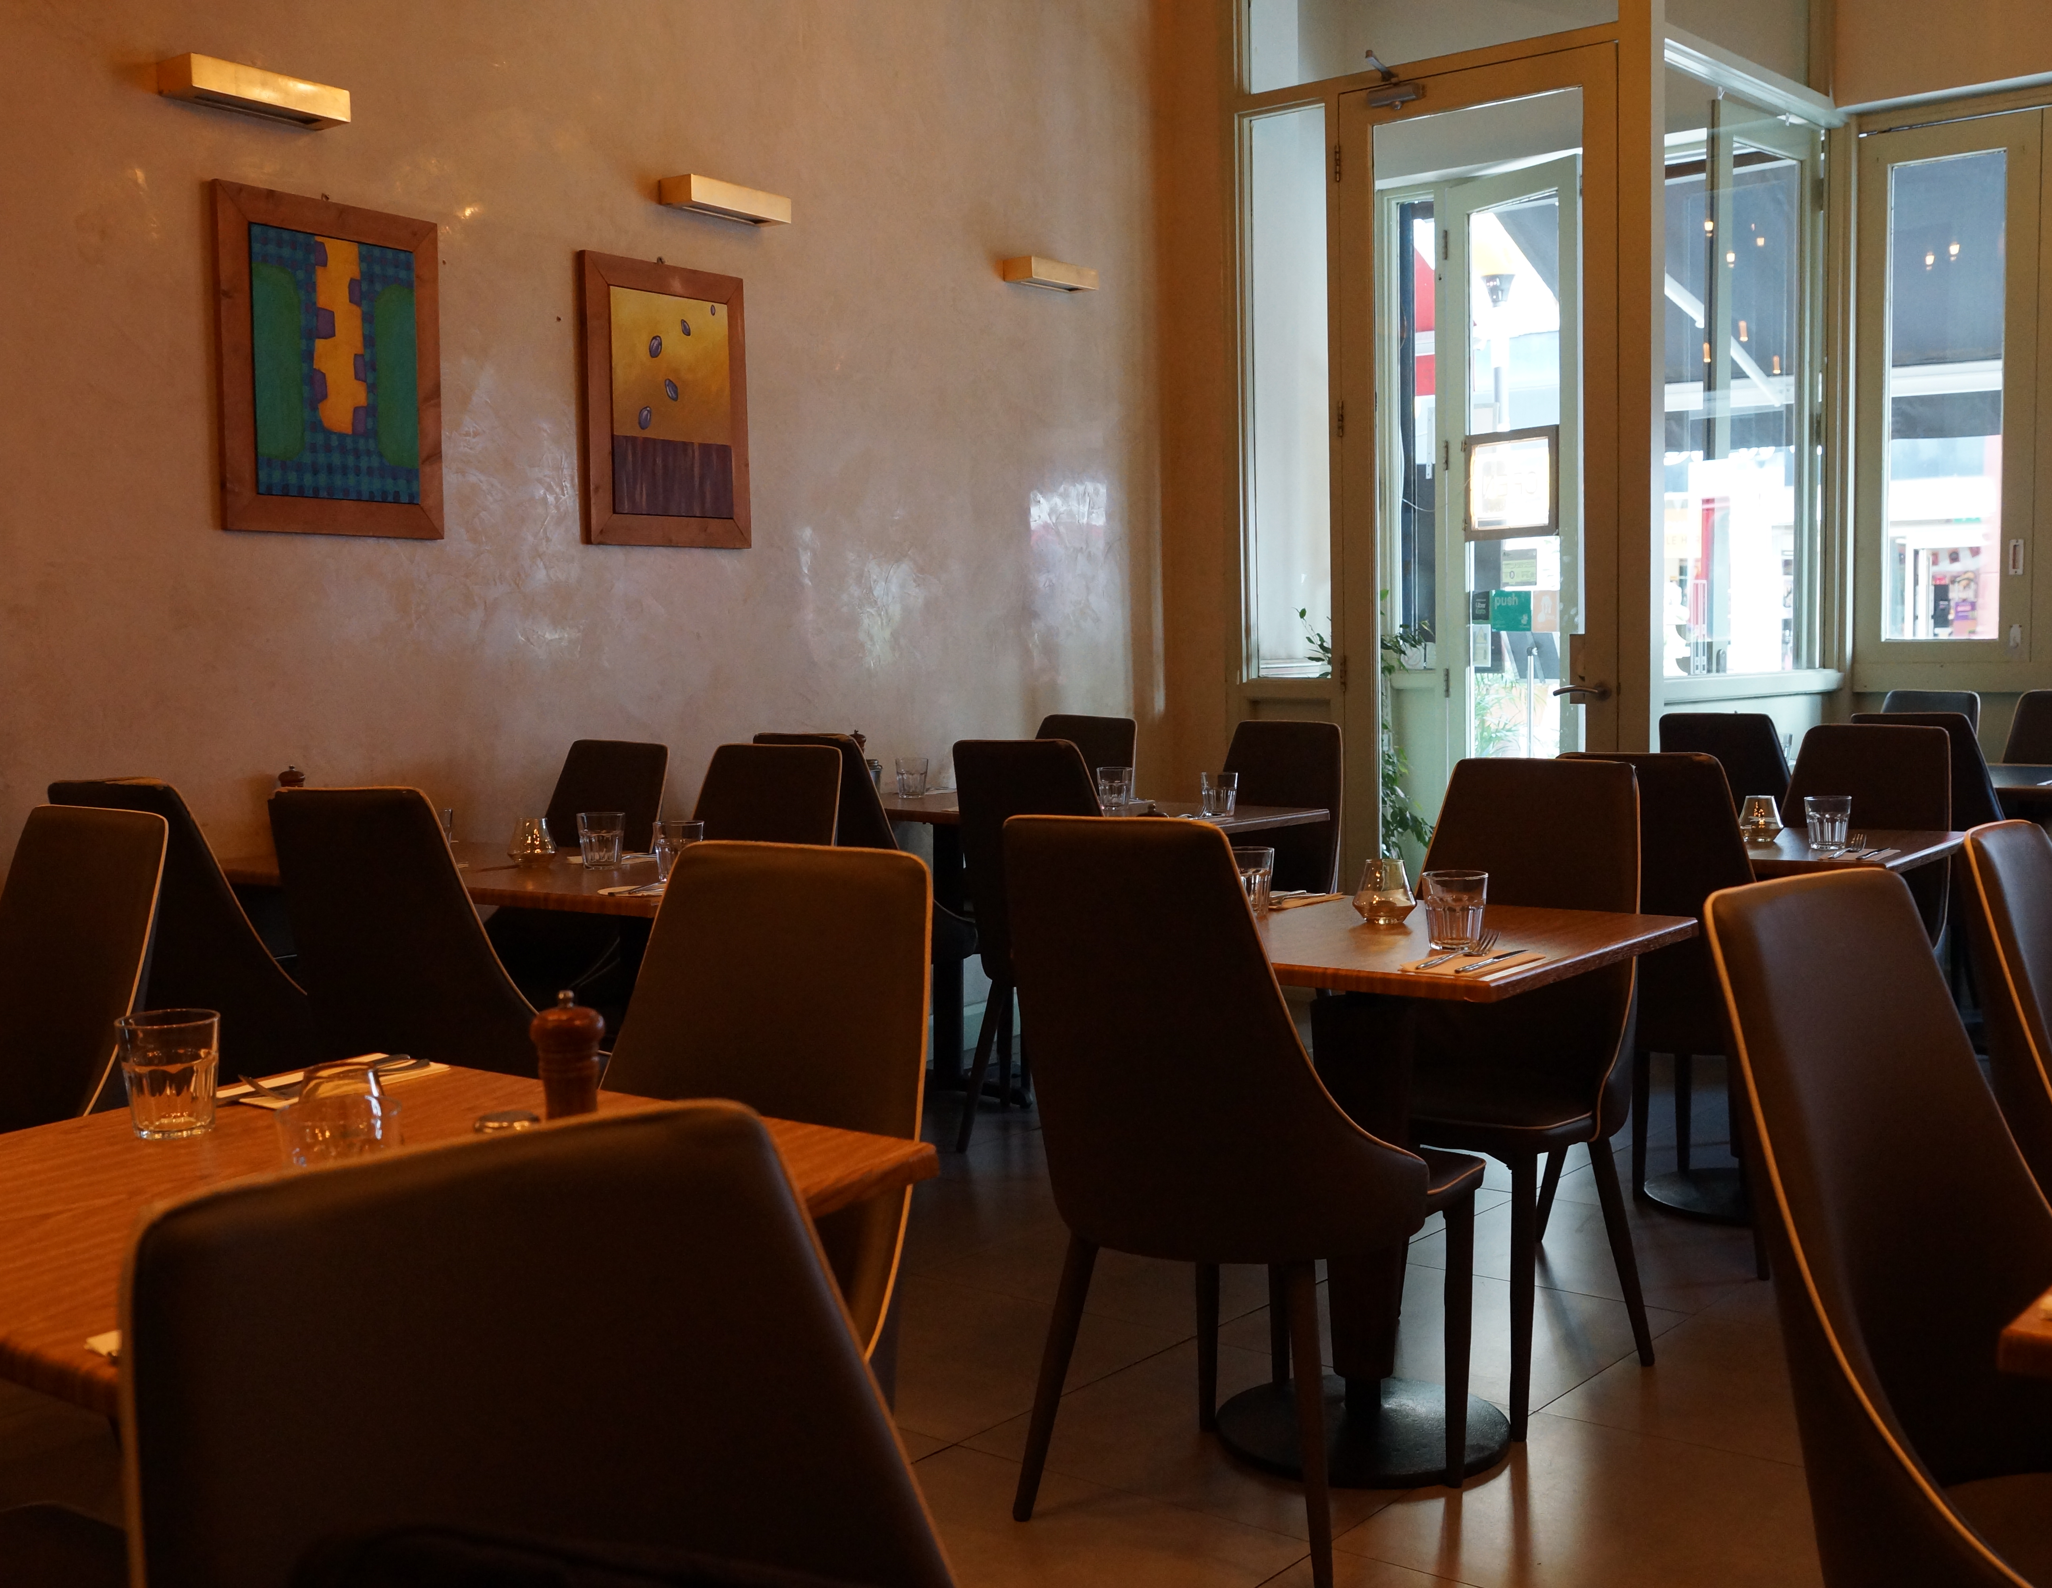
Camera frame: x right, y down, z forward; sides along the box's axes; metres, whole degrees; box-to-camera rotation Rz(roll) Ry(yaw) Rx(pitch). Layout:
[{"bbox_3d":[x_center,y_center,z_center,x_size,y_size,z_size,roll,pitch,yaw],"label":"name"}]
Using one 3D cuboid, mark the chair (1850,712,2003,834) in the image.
[{"bbox_3d":[2.425,0.253,5.825,0.500,0.960,0.560,2,5,36],"label":"chair"}]

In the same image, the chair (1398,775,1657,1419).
[{"bbox_3d":[0.710,0.432,3.422,0.490,0.942,0.575,2,5,37],"label":"chair"}]

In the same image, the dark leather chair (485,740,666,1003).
[{"bbox_3d":[-1.129,0.382,5.024,0.490,0.965,0.585,2,5,36],"label":"dark leather chair"}]

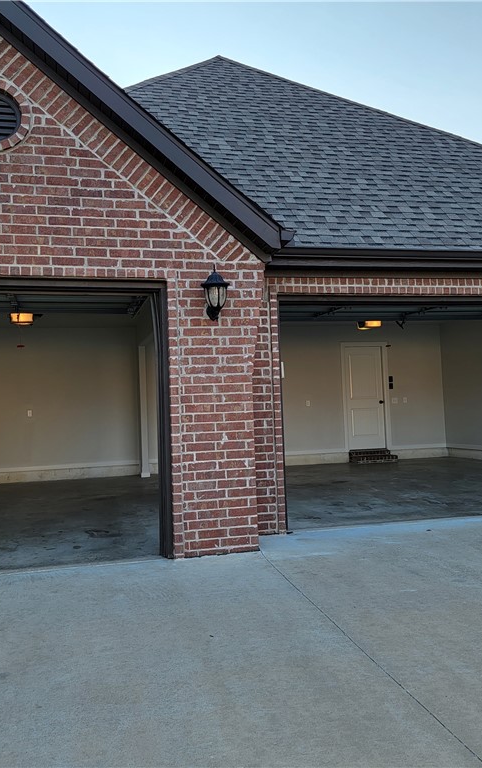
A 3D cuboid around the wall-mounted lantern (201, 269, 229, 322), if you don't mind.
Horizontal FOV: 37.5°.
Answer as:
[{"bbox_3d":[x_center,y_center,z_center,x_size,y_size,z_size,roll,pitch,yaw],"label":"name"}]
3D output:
[{"bbox_3d":[-0.209,-0.733,5.803,0.235,0.460,0.269,-1,-3,-16],"label":"wall-mounted lantern"}]

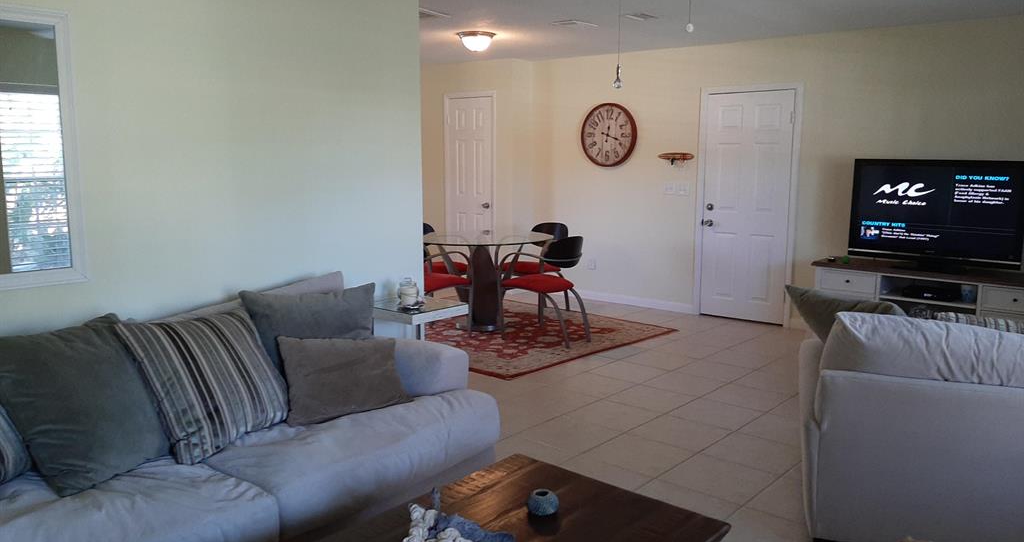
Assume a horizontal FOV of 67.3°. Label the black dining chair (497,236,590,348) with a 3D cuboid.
[{"bbox_3d":[0.313,0.137,6.113,0.640,0.830,0.530,8,11,40],"label":"black dining chair"}]

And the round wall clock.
[{"bbox_3d":[0.967,-1.344,7.647,0.625,0.625,0.055,8,11,40],"label":"round wall clock"}]

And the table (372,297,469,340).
[{"bbox_3d":[-0.523,0.503,4.312,0.410,0.630,0.430,8,11,40],"label":"table"}]

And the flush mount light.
[{"bbox_3d":[-0.277,-1.857,6.202,0.330,0.150,0.330,0,9,0],"label":"flush mount light"}]

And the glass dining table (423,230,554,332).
[{"bbox_3d":[-0.269,0.096,6.556,1.210,0.770,1.210,0,9,0],"label":"glass dining table"}]

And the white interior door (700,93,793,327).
[{"bbox_3d":[2.083,-0.566,6.836,0.800,2.020,0.050,8,11,40],"label":"white interior door"}]

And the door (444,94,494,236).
[{"bbox_3d":[-0.444,-0.859,8.503,0.670,2.050,0.050,8,11,40],"label":"door"}]

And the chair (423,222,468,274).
[{"bbox_3d":[-0.733,-0.008,6.987,0.640,0.840,0.530,8,11,40],"label":"chair"}]

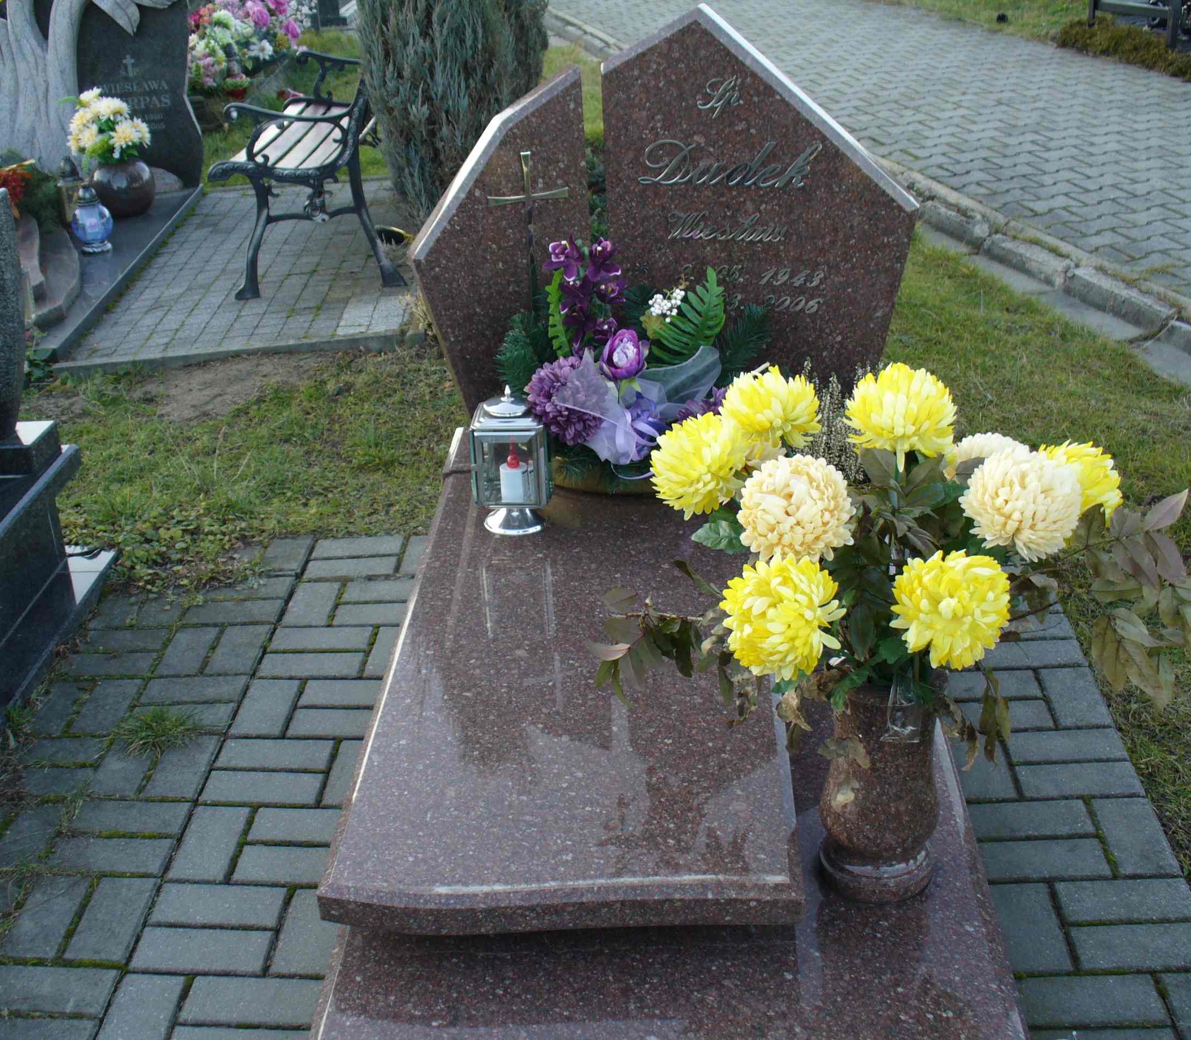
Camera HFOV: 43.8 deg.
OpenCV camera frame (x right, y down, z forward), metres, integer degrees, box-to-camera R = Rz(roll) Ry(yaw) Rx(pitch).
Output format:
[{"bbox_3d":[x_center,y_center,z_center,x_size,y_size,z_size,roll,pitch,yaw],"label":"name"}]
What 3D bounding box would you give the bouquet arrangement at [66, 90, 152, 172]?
[{"bbox_3d":[-1.923,-1.536,5.858,0.320,0.330,0.290,0,26,3],"label":"bouquet arrangement"}]

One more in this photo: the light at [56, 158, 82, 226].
[{"bbox_3d":[-2.083,-1.313,5.917,0.105,0.256,0.105,0,26,3],"label":"light"}]

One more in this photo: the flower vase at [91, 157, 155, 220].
[{"bbox_3d":[-1.898,-1.333,5.974,0.237,0.233,0.237,0,26,3],"label":"flower vase"}]

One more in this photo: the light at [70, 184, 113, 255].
[{"bbox_3d":[-1.883,-1.131,5.542,0.148,0.250,0.148,0,26,3],"label":"light"}]

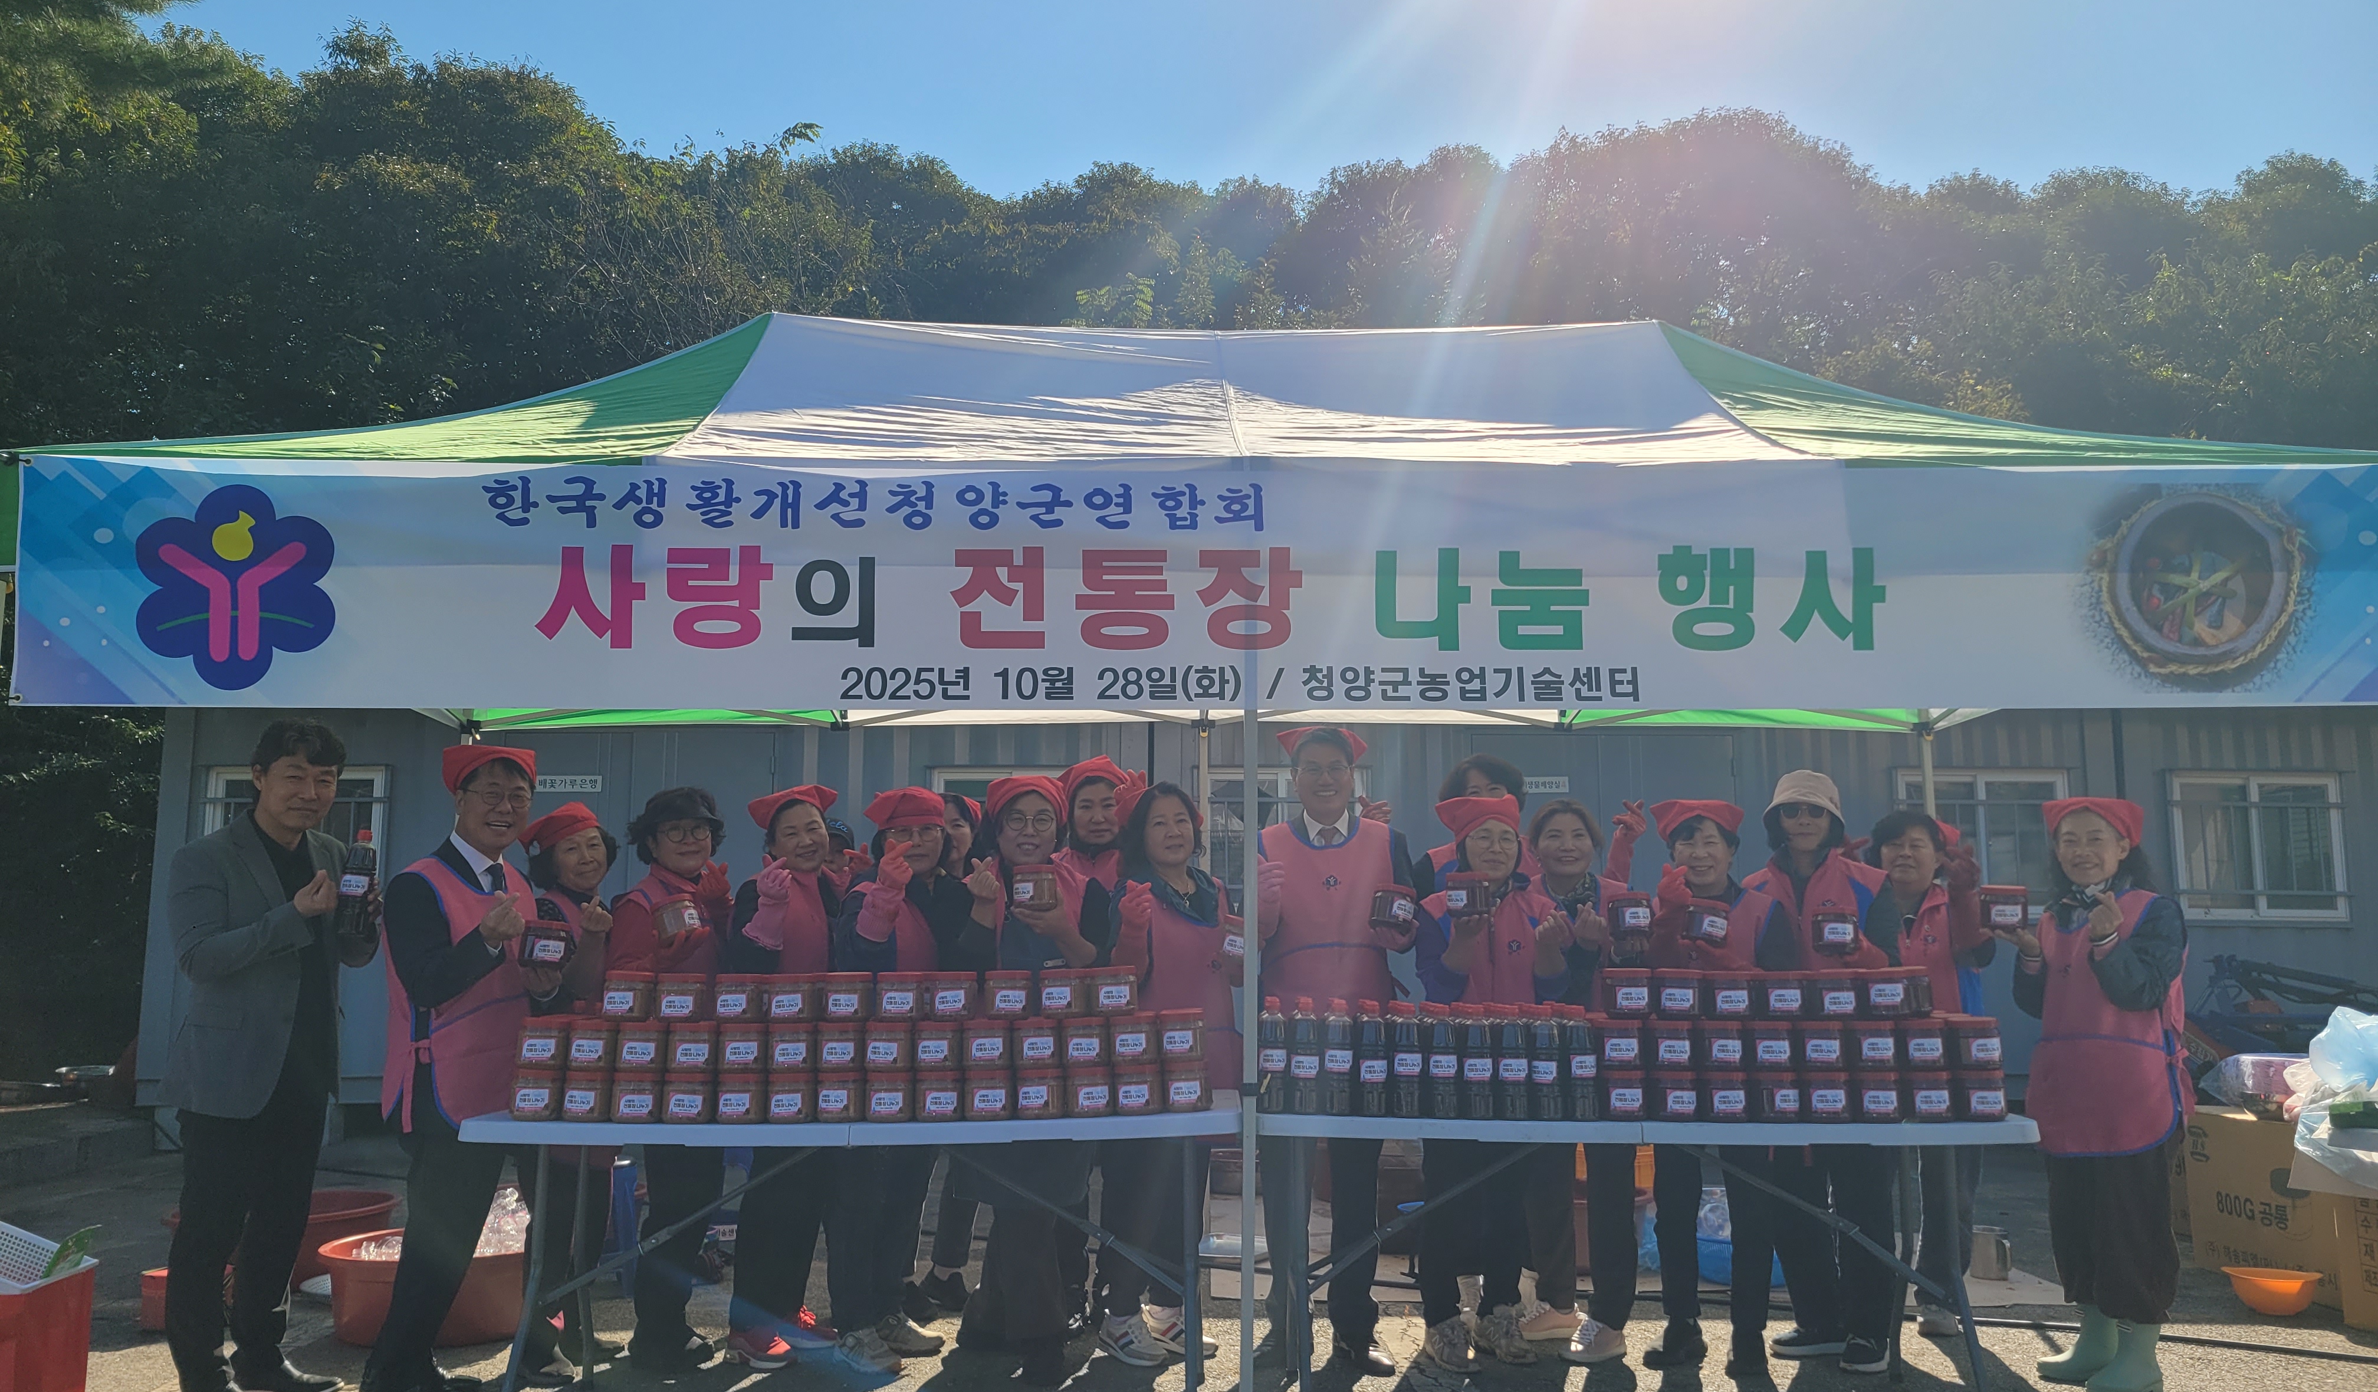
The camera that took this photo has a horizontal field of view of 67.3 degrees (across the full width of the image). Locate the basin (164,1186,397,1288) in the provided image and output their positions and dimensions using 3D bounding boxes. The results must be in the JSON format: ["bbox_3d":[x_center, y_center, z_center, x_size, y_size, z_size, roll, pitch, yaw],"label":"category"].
[{"bbox_3d":[-3.010,1.815,5.945,0.710,0.245,0.710,0,-7,0],"label":"basin"}]

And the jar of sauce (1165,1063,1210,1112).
[{"bbox_3d":[-0.004,0.950,4.316,0.113,0.120,0.113,0,-7,0],"label":"jar of sauce"}]

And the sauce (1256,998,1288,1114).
[{"bbox_3d":[0.202,0.860,4.269,0.072,0.270,0.072,0,-8,3],"label":"sauce"}]

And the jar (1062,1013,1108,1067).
[{"bbox_3d":[-0.251,0.831,4.322,0.108,0.116,0.108,0,-8,-2],"label":"jar"}]

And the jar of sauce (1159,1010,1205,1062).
[{"bbox_3d":[-0.015,0.834,4.367,0.113,0.115,0.113,-1,-8,11],"label":"jar of sauce"}]

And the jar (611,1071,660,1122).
[{"bbox_3d":[-1.304,0.949,4.212,0.104,0.113,0.104,2,-8,-14],"label":"jar"}]

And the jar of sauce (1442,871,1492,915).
[{"bbox_3d":[0.723,0.517,4.653,0.113,0.115,0.113,7,-10,-43],"label":"jar of sauce"}]

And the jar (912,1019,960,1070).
[{"bbox_3d":[-0.608,0.852,4.343,0.109,0.116,0.109,0,-8,2],"label":"jar"}]

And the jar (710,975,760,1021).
[{"bbox_3d":[-1.111,0.741,4.367,0.113,0.115,0.113,1,-8,-8],"label":"jar"}]

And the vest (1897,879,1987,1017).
[{"bbox_3d":[2.179,0.841,5.336,0.460,0.620,0.270,-4,-9,31],"label":"vest"}]

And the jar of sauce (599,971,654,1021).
[{"bbox_3d":[-1.343,0.718,4.275,0.110,0.114,0.110,0,-7,0],"label":"jar of sauce"}]

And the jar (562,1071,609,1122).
[{"bbox_3d":[-1.436,0.954,4.255,0.113,0.120,0.113,1,-7,-4],"label":"jar"}]

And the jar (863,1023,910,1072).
[{"bbox_3d":[-0.722,0.842,4.289,0.108,0.116,0.108,1,-8,-5],"label":"jar"}]

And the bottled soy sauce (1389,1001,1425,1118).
[{"bbox_3d":[0.531,0.888,4.349,0.080,0.271,0.080,0,-8,4],"label":"bottled soy sauce"}]

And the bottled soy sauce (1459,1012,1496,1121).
[{"bbox_3d":[0.686,0.871,4.236,0.083,0.263,0.083,0,-7,0],"label":"bottled soy sauce"}]

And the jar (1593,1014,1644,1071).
[{"bbox_3d":[1.031,0.838,4.272,0.105,0.115,0.105,-1,-8,10],"label":"jar"}]

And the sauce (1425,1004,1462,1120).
[{"bbox_3d":[0.615,0.887,4.327,0.080,0.268,0.080,-1,-8,6],"label":"sauce"}]

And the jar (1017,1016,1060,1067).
[{"bbox_3d":[-0.361,0.829,4.261,0.110,0.114,0.110,0,-7,0],"label":"jar"}]

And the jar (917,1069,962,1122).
[{"bbox_3d":[-0.598,0.956,4.280,0.108,0.116,0.108,1,-8,-4],"label":"jar"}]

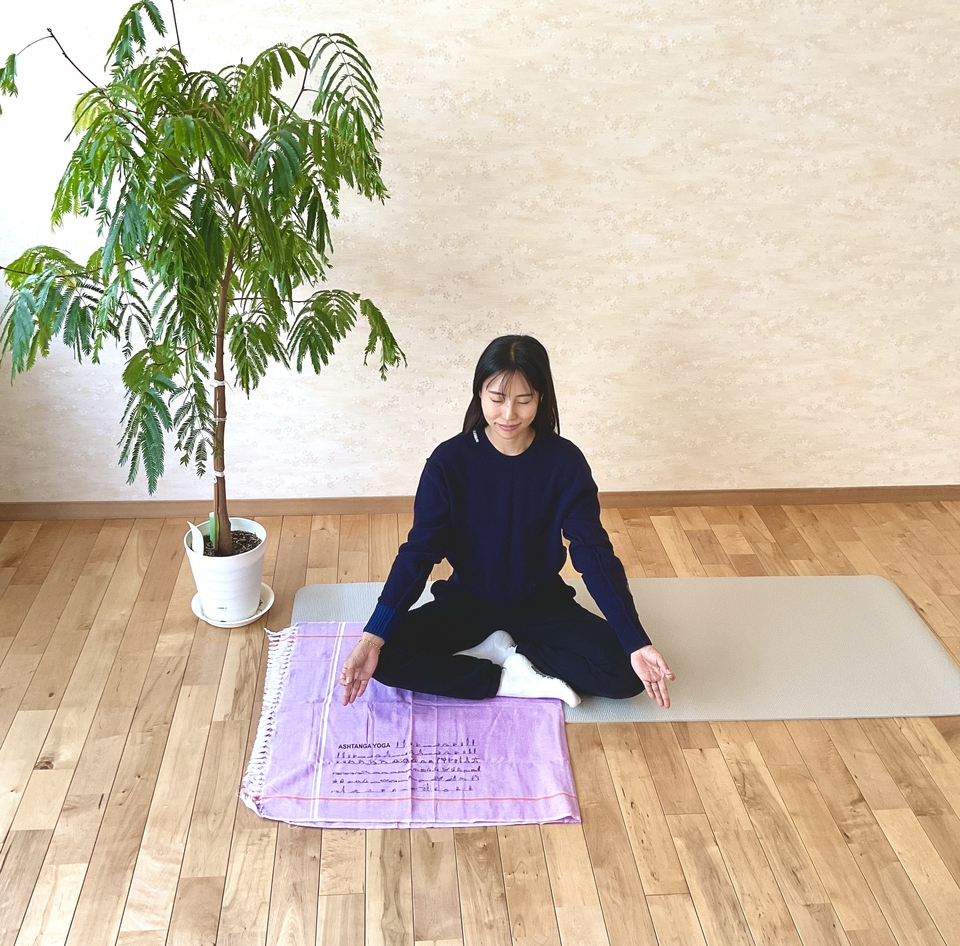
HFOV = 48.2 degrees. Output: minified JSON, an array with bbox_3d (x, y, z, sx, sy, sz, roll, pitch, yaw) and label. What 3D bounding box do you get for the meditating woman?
[{"bbox_3d":[0.048,0.105,2.521,0.770,0.815,0.600,1,27,-2],"label":"meditating woman"}]

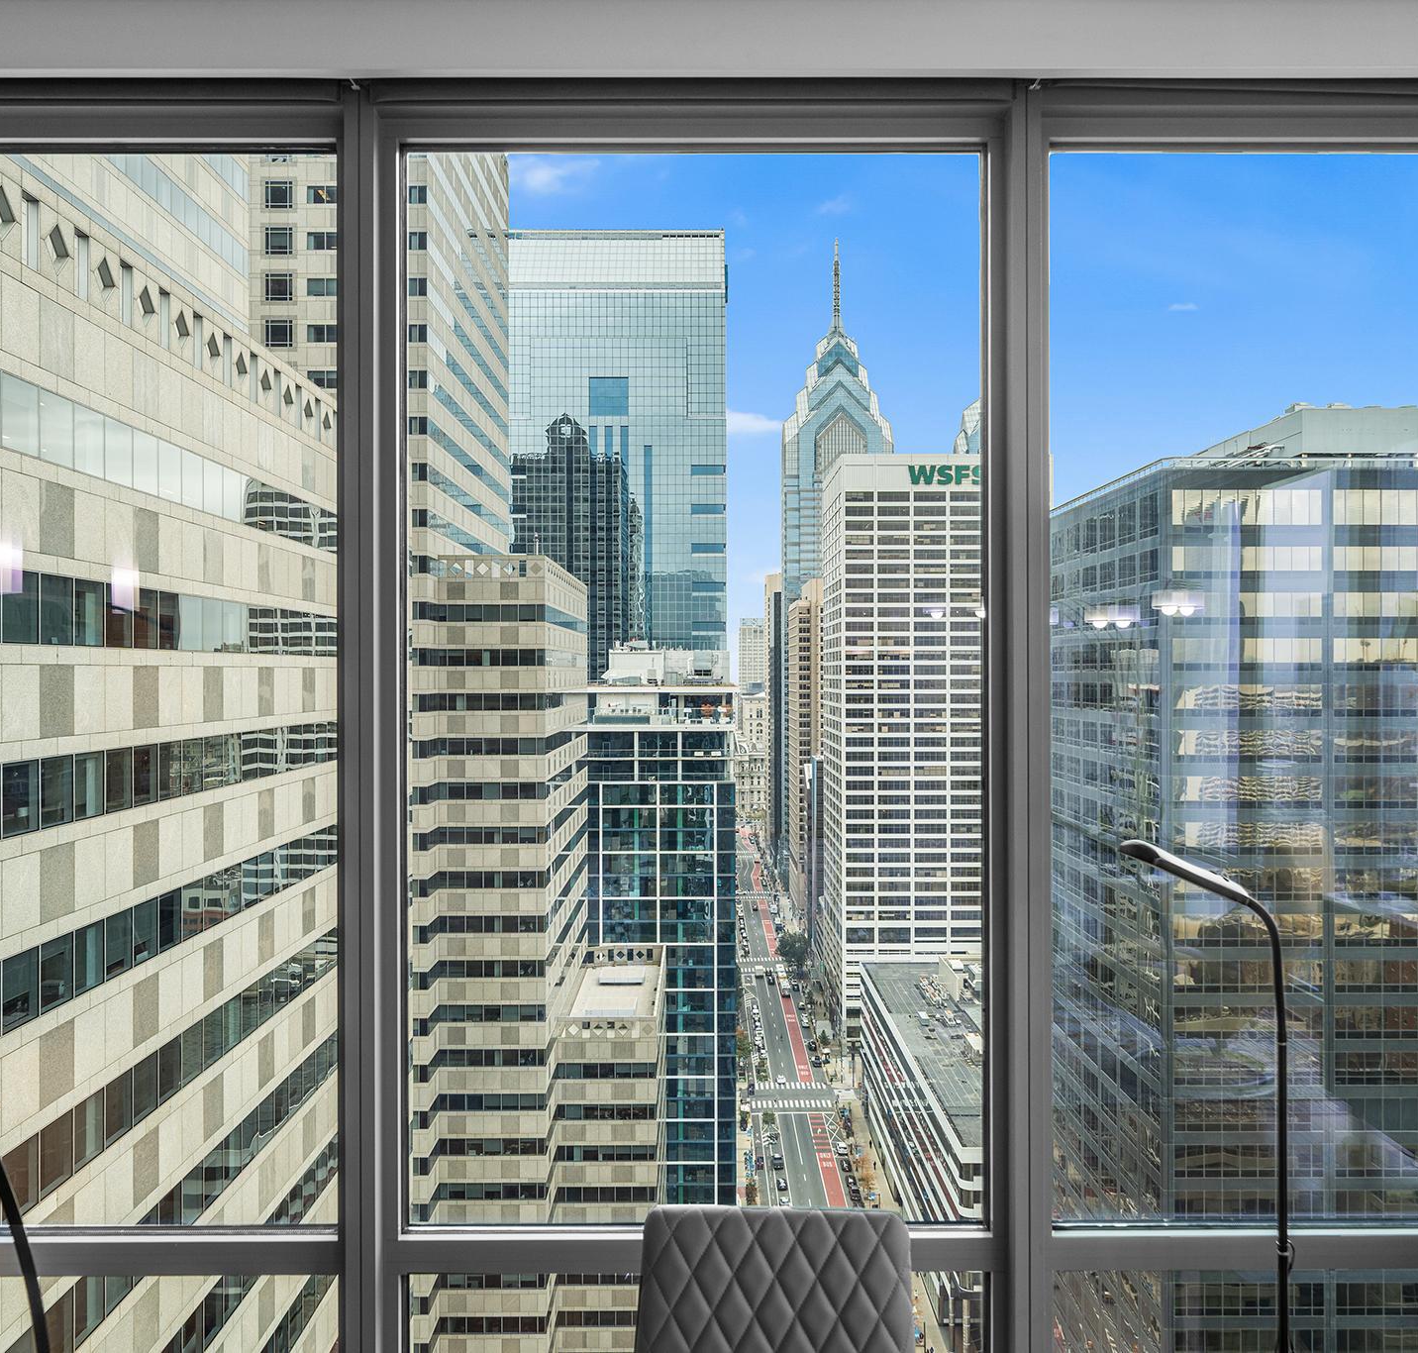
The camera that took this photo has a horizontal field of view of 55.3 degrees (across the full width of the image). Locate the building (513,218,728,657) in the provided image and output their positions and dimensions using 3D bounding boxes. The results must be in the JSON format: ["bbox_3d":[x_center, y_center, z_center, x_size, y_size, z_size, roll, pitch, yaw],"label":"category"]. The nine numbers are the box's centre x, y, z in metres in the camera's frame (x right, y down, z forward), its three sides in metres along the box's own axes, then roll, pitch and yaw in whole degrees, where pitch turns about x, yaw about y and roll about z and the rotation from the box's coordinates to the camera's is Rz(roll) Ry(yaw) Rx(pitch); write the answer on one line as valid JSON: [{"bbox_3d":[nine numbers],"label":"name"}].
[{"bbox_3d":[-19.930,3.950,288.500,46.500,186.100,37.000,0,0,0],"label":"building"}]

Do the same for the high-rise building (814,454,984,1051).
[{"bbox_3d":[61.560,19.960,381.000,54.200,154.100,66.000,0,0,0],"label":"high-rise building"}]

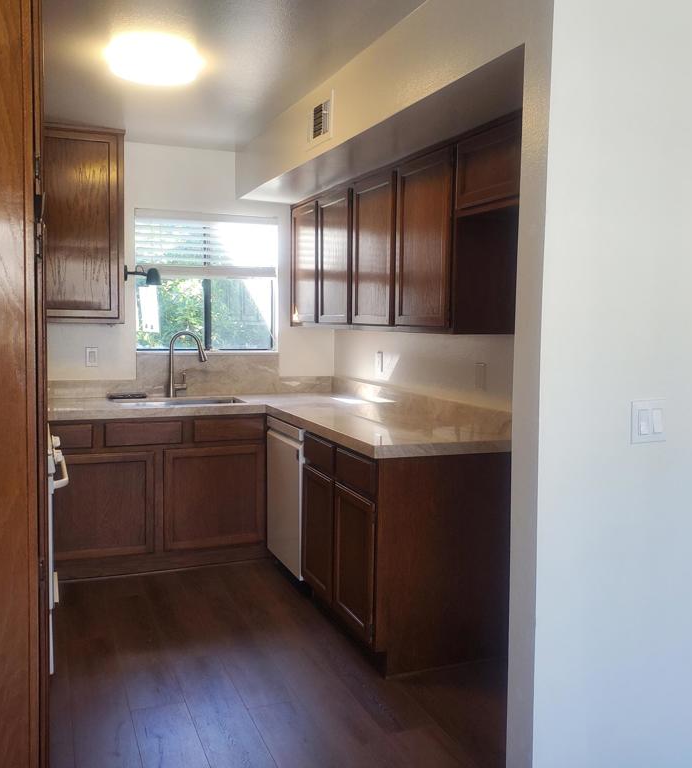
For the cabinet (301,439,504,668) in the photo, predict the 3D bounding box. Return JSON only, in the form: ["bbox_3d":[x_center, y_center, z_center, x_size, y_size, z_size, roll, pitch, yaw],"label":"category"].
[{"bbox_3d":[0.248,0.683,3.489,0.640,0.889,0.818,-2,5,-22],"label":"cabinet"}]

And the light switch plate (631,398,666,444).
[{"bbox_3d":[0.823,0.102,2.081,0.120,0.116,0.009,-2,5,-22],"label":"light switch plate"}]

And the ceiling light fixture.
[{"bbox_3d":[-0.741,-1.232,2.958,0.360,0.100,0.360,-2,5,-22],"label":"ceiling light fixture"}]

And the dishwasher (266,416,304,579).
[{"bbox_3d":[-0.044,0.601,4.140,0.600,0.820,0.605,-2,5,-22],"label":"dishwasher"}]

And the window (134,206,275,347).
[{"bbox_3d":[-0.852,-0.623,4.771,0.885,0.855,0.100,-2,5,-22],"label":"window"}]

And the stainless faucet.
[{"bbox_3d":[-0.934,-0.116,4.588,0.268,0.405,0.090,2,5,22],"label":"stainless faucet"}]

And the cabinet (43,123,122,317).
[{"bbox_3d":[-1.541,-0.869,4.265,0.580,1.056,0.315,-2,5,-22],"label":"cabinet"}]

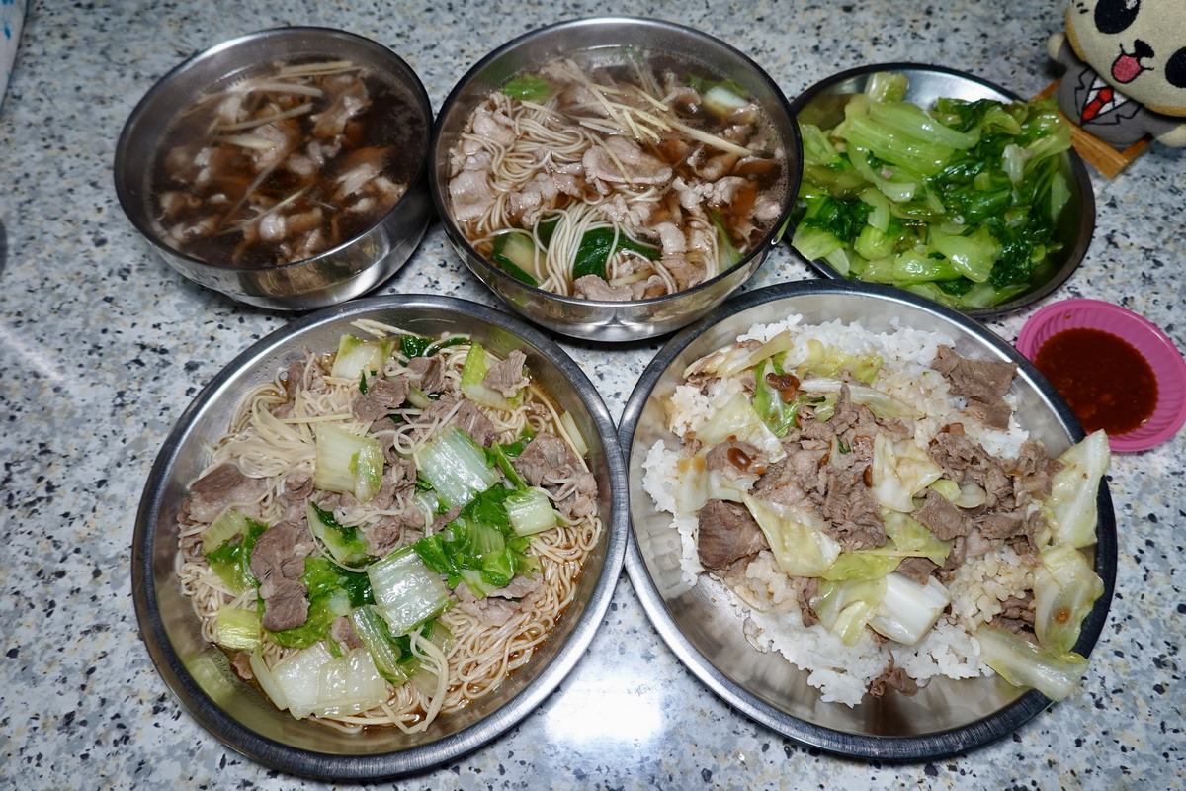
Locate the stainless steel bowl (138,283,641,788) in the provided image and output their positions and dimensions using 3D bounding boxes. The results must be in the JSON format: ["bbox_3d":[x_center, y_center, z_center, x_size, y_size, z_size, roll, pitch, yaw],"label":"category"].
[{"bbox_3d":[-0.093,0.057,0.370,0.217,0.041,0.217,0,65,0],"label":"stainless steel bowl"}]

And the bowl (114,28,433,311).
[{"bbox_3d":[-0.160,-0.115,0.432,0.159,0.070,0.159,0,65,0],"label":"bowl"}]

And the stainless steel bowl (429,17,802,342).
[{"bbox_3d":[0.011,-0.105,0.421,0.180,0.078,0.180,0,65,0],"label":"stainless steel bowl"}]

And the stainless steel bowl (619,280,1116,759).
[{"bbox_3d":[0.120,0.050,0.370,0.217,0.041,0.217,0,65,0],"label":"stainless steel bowl"}]

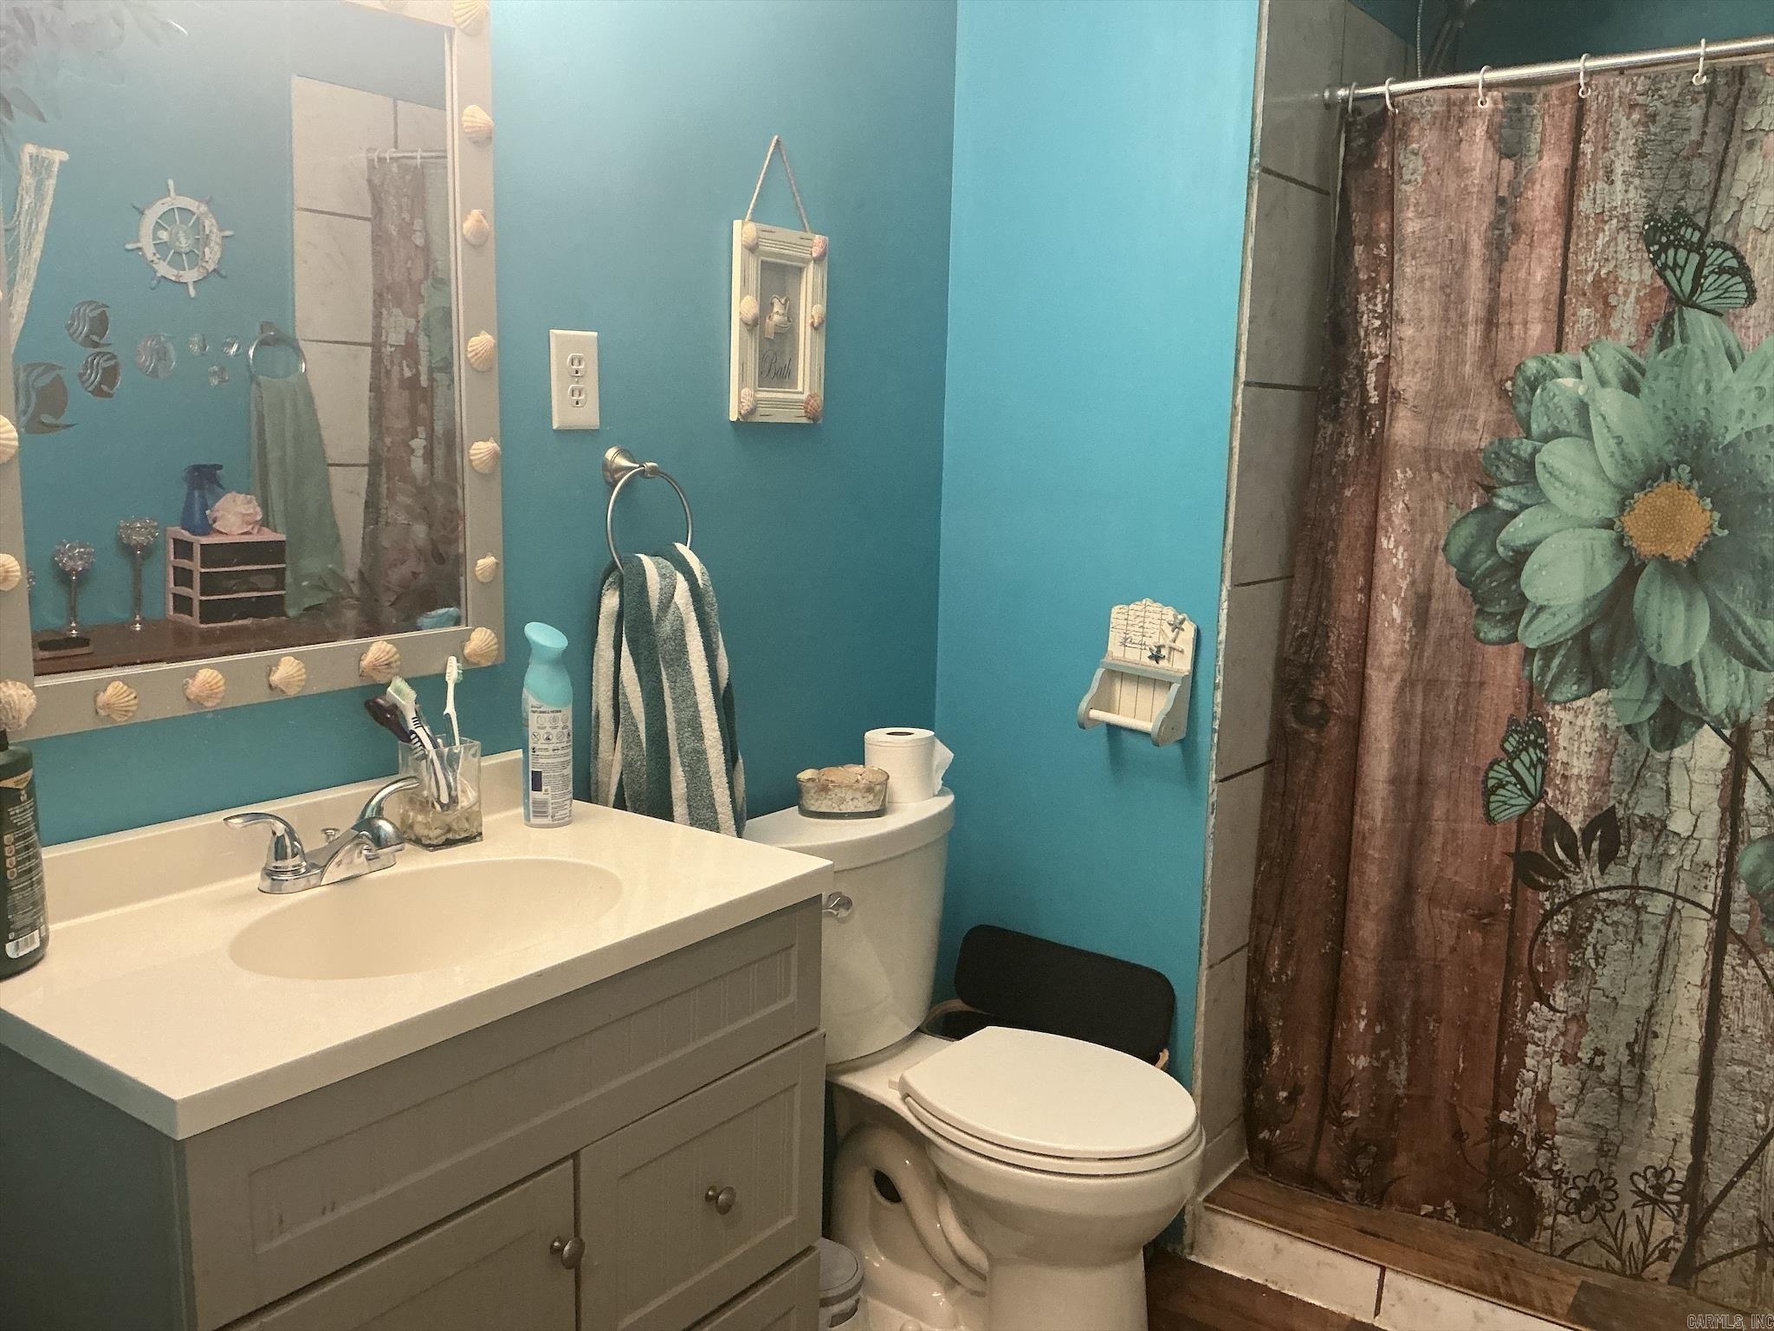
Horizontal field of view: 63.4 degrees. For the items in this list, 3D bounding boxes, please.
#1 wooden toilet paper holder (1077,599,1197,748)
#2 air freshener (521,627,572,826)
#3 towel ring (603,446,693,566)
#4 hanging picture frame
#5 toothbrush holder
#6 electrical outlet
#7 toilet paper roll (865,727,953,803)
[{"bbox_3d":[0.399,0.003,2.298,0.152,0.212,0.108,12,14,34],"label":"wooden toilet paper holder"},{"bbox_3d":[-0.407,0.073,1.723,0.059,0.236,0.059,1,9,0],"label":"air freshener"},{"bbox_3d":[-0.332,-0.197,1.887,0.078,0.176,0.156,8,11,35],"label":"towel ring"},{"bbox_3d":[-0.157,-0.564,2.111,0.025,0.408,0.192,8,11,35],"label":"hanging picture frame"},{"bbox_3d":[-0.512,0.145,1.642,0.065,0.115,0.065,8,11,39],"label":"toothbrush holder"},{"bbox_3d":[-0.396,-0.362,1.827,0.007,0.121,0.077,8,11,35],"label":"electrical outlet"},{"bbox_3d":[0.026,0.164,2.345,0.124,0.101,0.114,1,9,0],"label":"toilet paper roll"}]

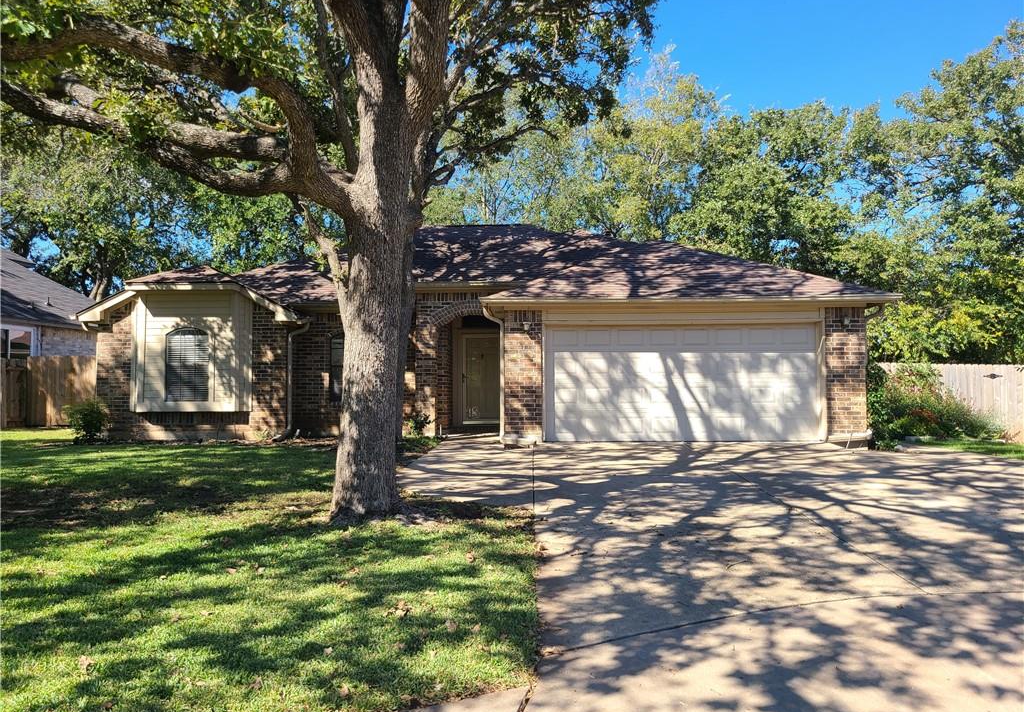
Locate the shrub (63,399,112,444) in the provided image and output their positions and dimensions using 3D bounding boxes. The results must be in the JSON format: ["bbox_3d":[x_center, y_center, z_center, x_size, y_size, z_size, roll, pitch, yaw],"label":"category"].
[{"bbox_3d":[-8.580,1.300,15.550,0.940,0.900,0.900,0,-2,3],"label":"shrub"}]

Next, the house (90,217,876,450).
[{"bbox_3d":[-0.850,-0.930,19.900,15.500,5.600,13.000,0,-2,3],"label":"house"}]

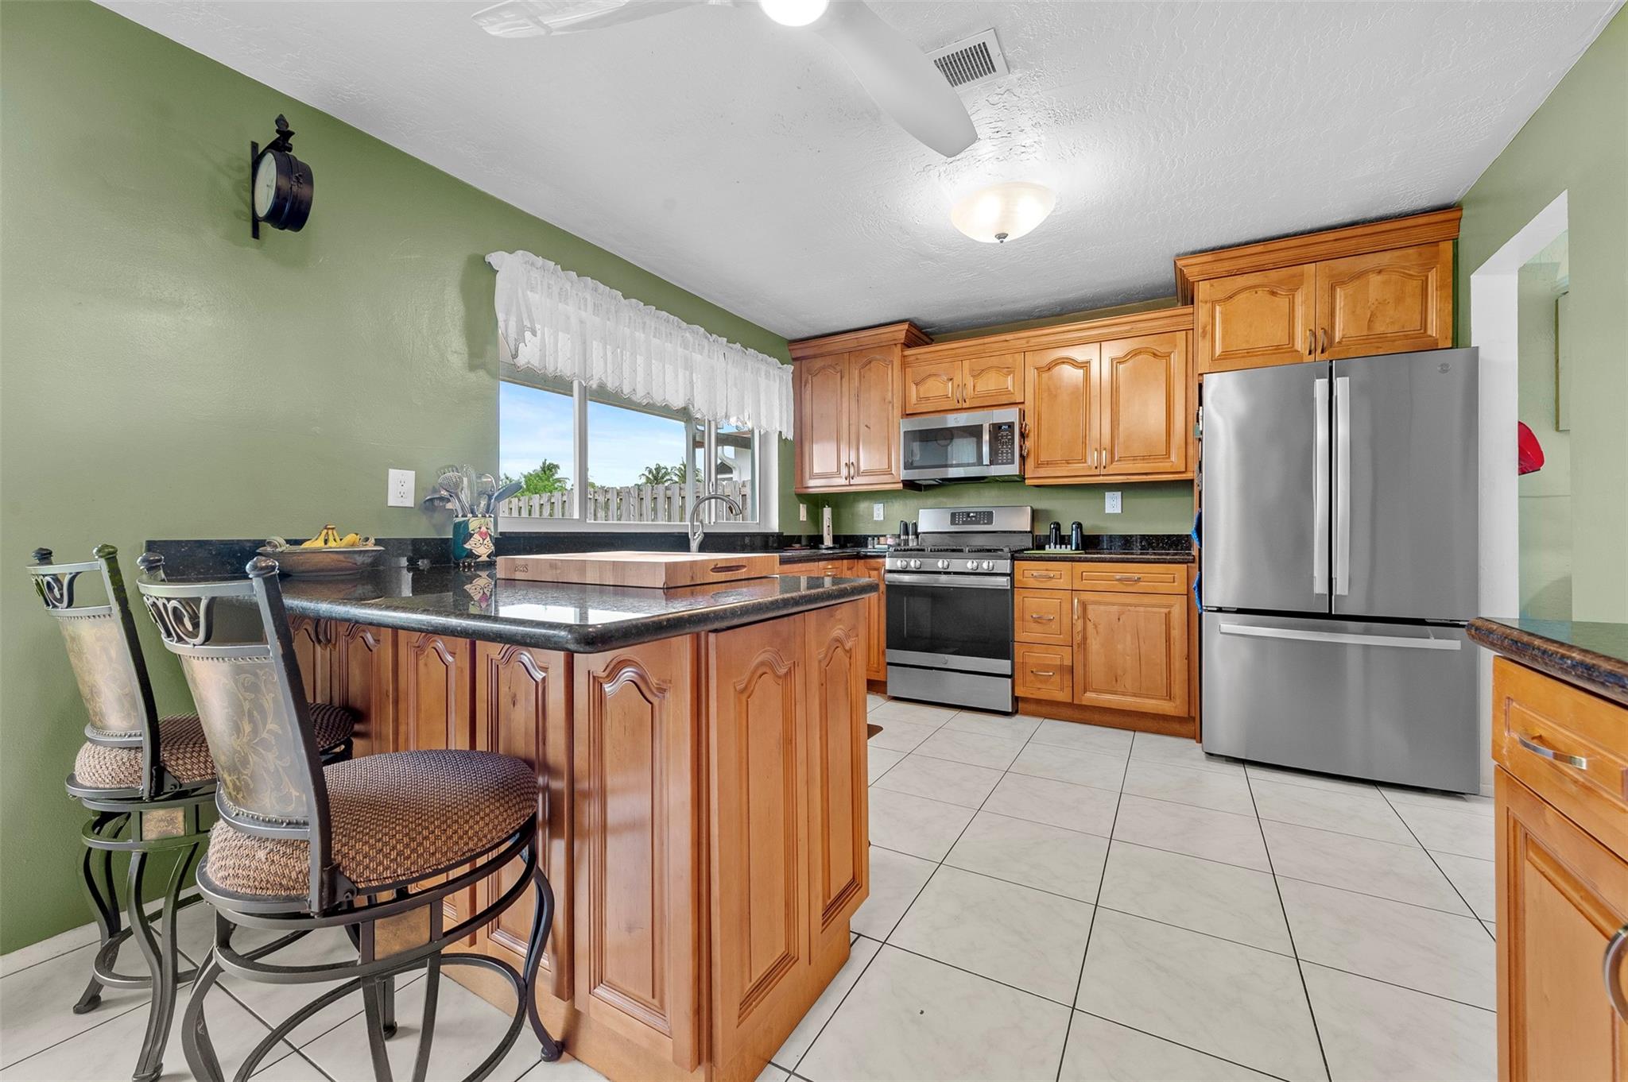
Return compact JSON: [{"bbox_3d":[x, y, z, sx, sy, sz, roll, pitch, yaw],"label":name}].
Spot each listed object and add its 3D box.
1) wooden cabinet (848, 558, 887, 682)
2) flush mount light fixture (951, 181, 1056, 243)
[{"bbox_3d":[0.499,0.510,4.302,0.264,0.812,0.620,0,1,30],"label":"wooden cabinet"},{"bbox_3d":[0.790,-1.335,2.654,0.420,0.170,0.420,0,1,30],"label":"flush mount light fixture"}]

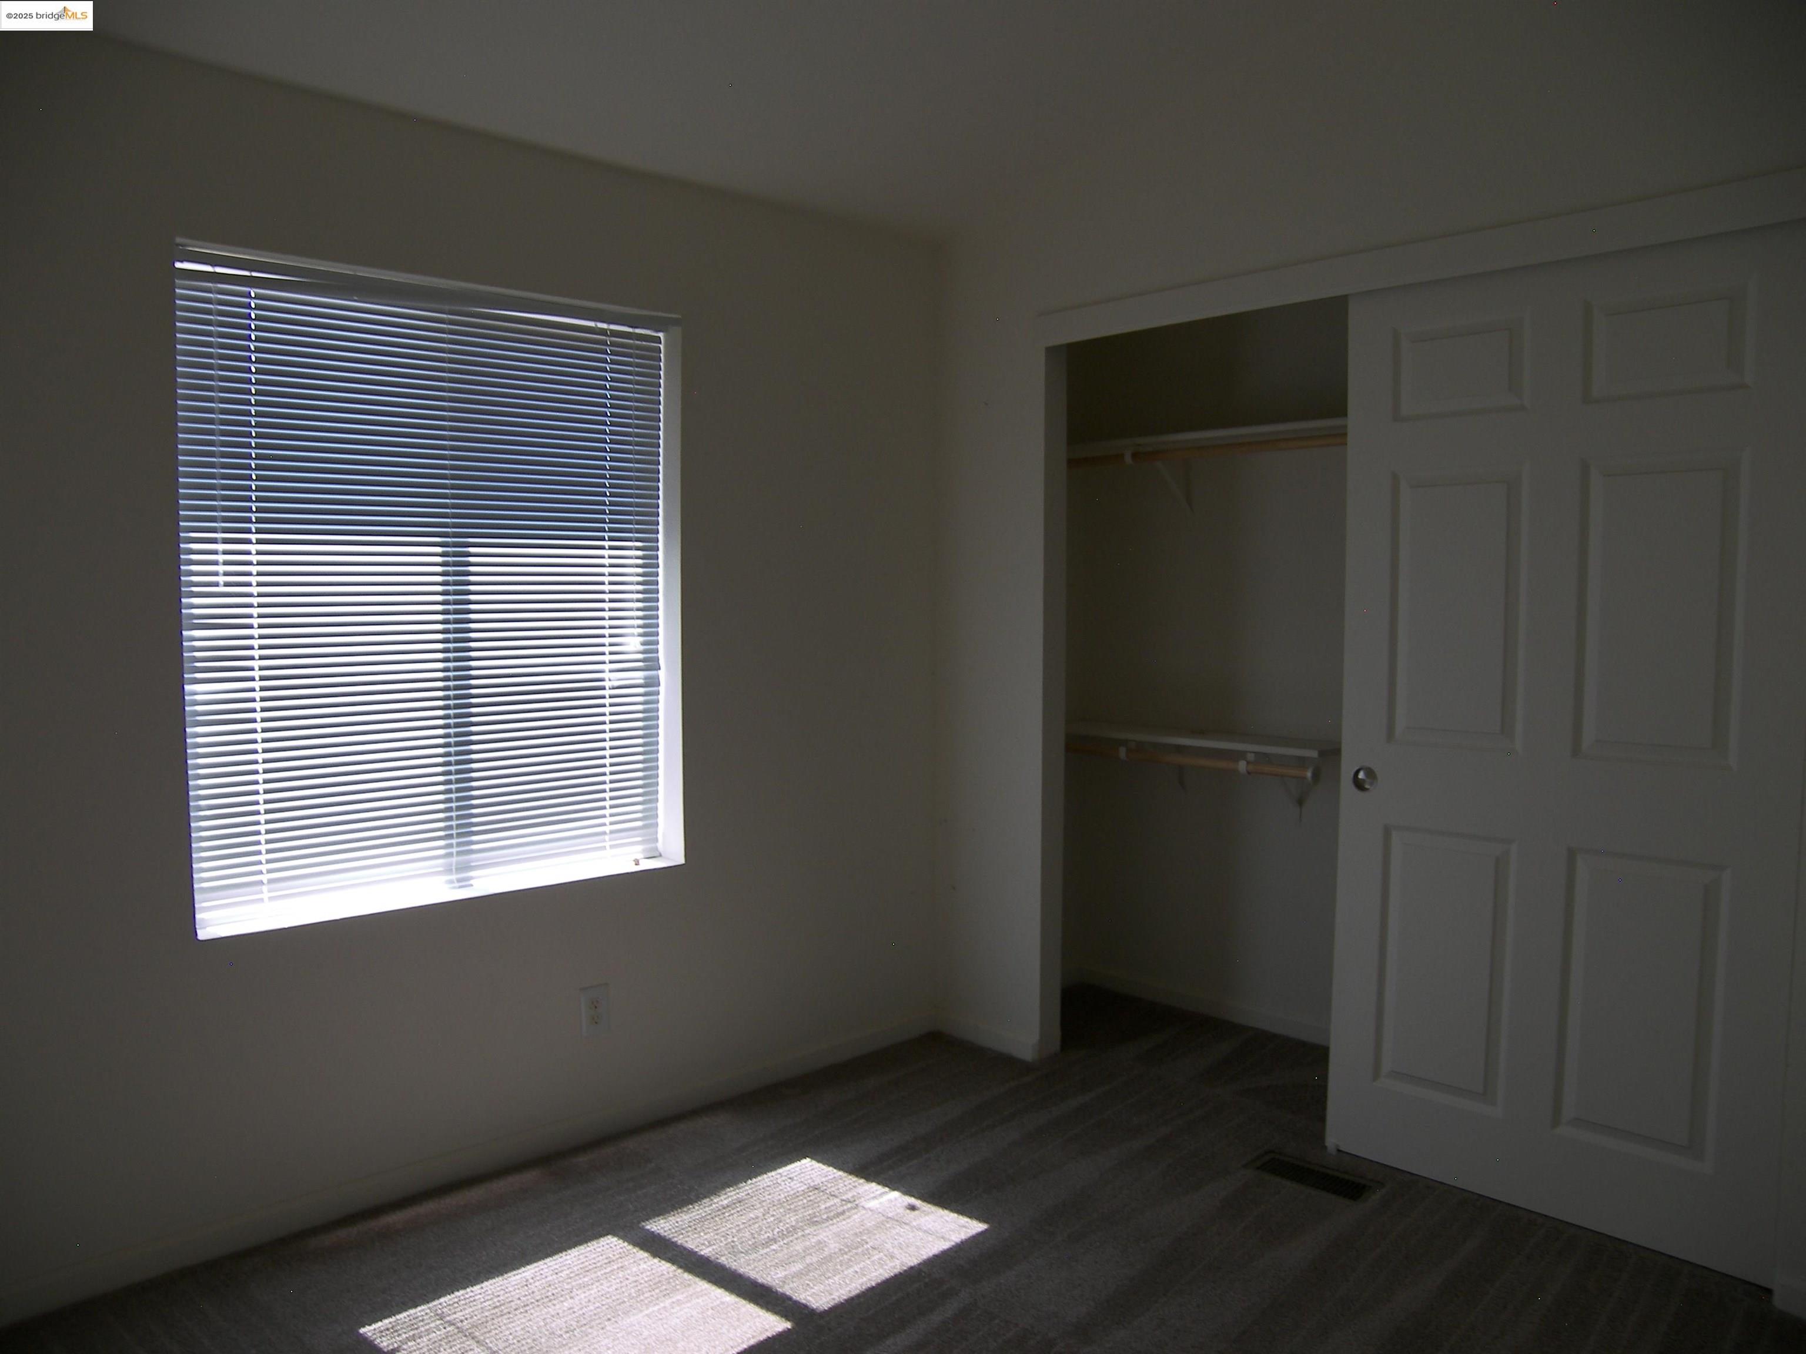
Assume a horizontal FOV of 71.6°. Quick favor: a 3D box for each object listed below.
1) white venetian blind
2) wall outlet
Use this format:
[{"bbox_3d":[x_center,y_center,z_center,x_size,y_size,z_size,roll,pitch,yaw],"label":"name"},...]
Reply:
[{"bbox_3d":[-0.975,-0.181,2.771,1.107,1.338,0.100,-3,5,-44],"label":"white venetian blind"},{"bbox_3d":[-0.735,0.802,3.005,0.075,0.117,0.010,-3,5,-44],"label":"wall outlet"}]

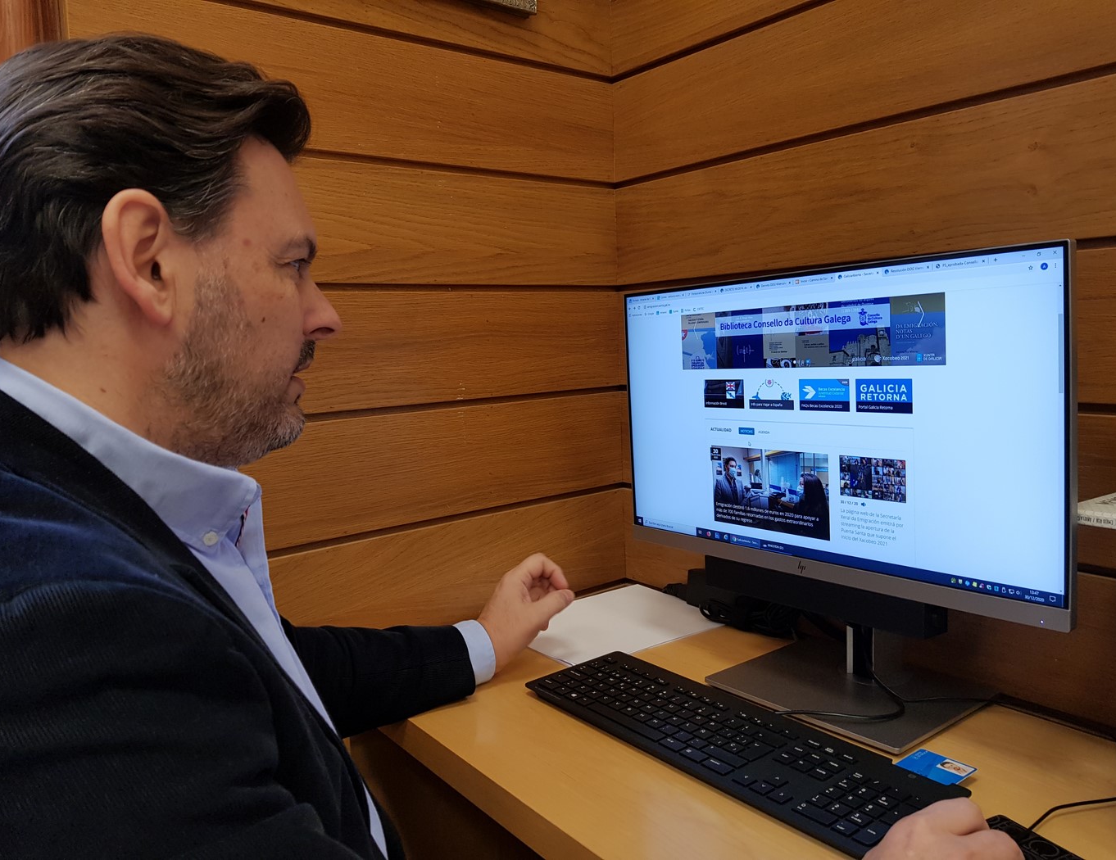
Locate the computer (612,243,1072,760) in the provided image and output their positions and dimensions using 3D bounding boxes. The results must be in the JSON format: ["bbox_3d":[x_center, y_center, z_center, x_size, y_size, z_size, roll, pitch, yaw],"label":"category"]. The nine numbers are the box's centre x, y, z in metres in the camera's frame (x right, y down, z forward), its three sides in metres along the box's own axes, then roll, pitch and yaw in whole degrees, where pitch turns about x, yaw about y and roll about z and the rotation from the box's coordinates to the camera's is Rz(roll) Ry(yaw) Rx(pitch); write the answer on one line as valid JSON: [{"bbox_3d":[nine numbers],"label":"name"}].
[{"bbox_3d":[0.324,0.062,0.971,0.210,0.477,0.540,-7,8,-36],"label":"computer"}]

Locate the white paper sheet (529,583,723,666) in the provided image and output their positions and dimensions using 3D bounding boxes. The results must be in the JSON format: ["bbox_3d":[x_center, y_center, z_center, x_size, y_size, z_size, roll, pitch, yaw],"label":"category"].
[{"bbox_3d":[0.078,0.277,1.244,0.293,0.003,0.215,-7,8,-35],"label":"white paper sheet"}]

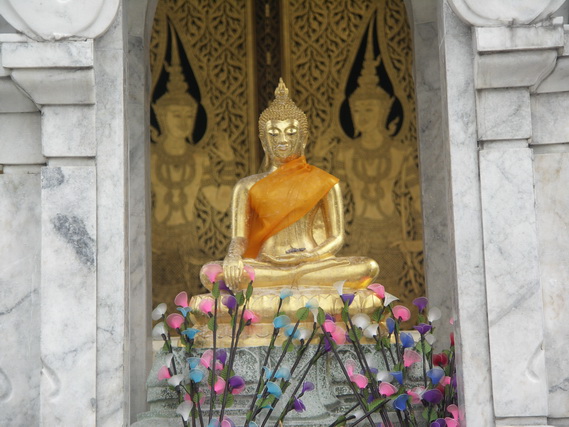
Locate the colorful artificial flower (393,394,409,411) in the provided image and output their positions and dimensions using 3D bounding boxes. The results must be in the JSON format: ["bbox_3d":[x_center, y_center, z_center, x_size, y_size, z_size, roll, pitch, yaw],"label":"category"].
[{"bbox_3d":[0.332,0.539,8.900,0.043,0.042,0.039,-11,-21,26],"label":"colorful artificial flower"}]

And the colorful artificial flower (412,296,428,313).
[{"bbox_3d":[0.392,0.264,9.000,0.046,0.042,0.045,-2,-22,0],"label":"colorful artificial flower"}]

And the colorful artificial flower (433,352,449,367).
[{"bbox_3d":[0.477,0.446,9.550,0.049,0.043,0.044,4,-17,-18],"label":"colorful artificial flower"}]

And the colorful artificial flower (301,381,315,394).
[{"bbox_3d":[0.070,0.527,9.450,0.040,0.041,0.044,-16,-21,42],"label":"colorful artificial flower"}]

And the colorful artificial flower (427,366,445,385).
[{"bbox_3d":[0.432,0.466,8.950,0.053,0.046,0.046,-2,-19,0],"label":"colorful artificial flower"}]

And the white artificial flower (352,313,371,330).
[{"bbox_3d":[0.235,0.330,9.550,0.055,0.055,0.052,-2,-16,0],"label":"white artificial flower"}]

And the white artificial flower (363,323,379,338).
[{"bbox_3d":[0.249,0.339,9.000,0.046,0.041,0.040,-9,-20,22],"label":"white artificial flower"}]

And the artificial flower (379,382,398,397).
[{"bbox_3d":[0.313,0.530,9.400,0.060,0.042,0.049,8,-18,-30],"label":"artificial flower"}]

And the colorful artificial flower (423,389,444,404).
[{"bbox_3d":[0.424,0.523,8.900,0.058,0.041,0.045,0,-19,-6],"label":"colorful artificial flower"}]

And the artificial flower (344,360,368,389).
[{"bbox_3d":[0.208,0.460,8.950,0.066,0.079,0.050,0,-19,-6],"label":"artificial flower"}]

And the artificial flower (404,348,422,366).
[{"bbox_3d":[0.369,0.415,9.000,0.053,0.050,0.045,6,-23,-19],"label":"artificial flower"}]

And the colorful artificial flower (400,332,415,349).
[{"bbox_3d":[0.374,0.386,9.500,0.043,0.049,0.043,4,-17,-18],"label":"colorful artificial flower"}]

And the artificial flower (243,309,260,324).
[{"bbox_3d":[-0.100,0.313,9.500,0.055,0.049,0.049,-7,-17,18],"label":"artificial flower"}]

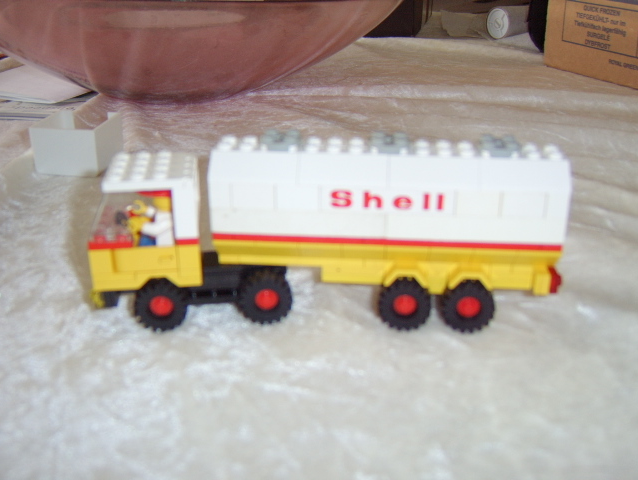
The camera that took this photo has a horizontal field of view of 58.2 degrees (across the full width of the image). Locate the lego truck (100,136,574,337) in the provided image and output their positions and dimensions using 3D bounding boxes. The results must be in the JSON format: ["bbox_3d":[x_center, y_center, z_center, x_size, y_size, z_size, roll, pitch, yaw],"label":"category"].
[{"bbox_3d":[0.001,-0.005,0.228,0.182,0.076,0.043,1,24,1],"label":"lego truck"}]

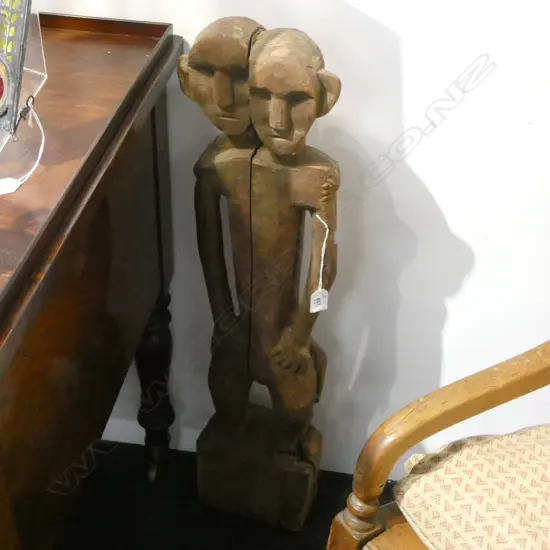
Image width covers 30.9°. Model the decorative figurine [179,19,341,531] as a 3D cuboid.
[{"bbox_3d":[-0.017,0.026,1.446,0.195,0.820,0.143,9,34,10],"label":"decorative figurine"}]

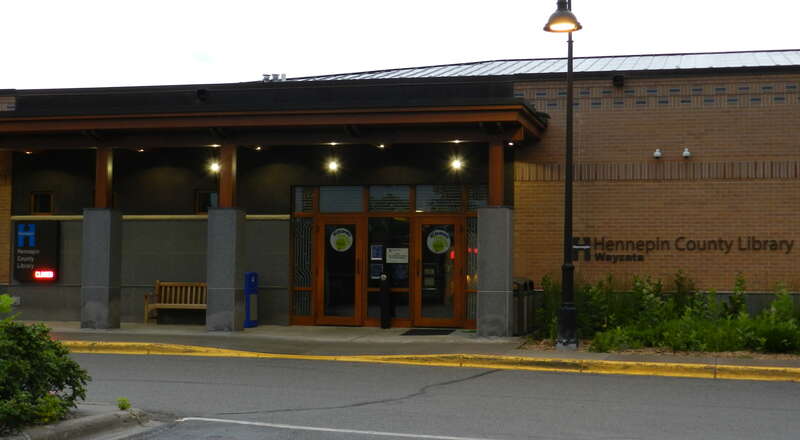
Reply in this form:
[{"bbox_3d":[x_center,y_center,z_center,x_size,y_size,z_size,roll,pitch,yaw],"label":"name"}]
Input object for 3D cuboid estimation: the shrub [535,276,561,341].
[{"bbox_3d":[2.525,1.476,20.900,0.500,1.072,0.500,0,-3,13],"label":"shrub"}]

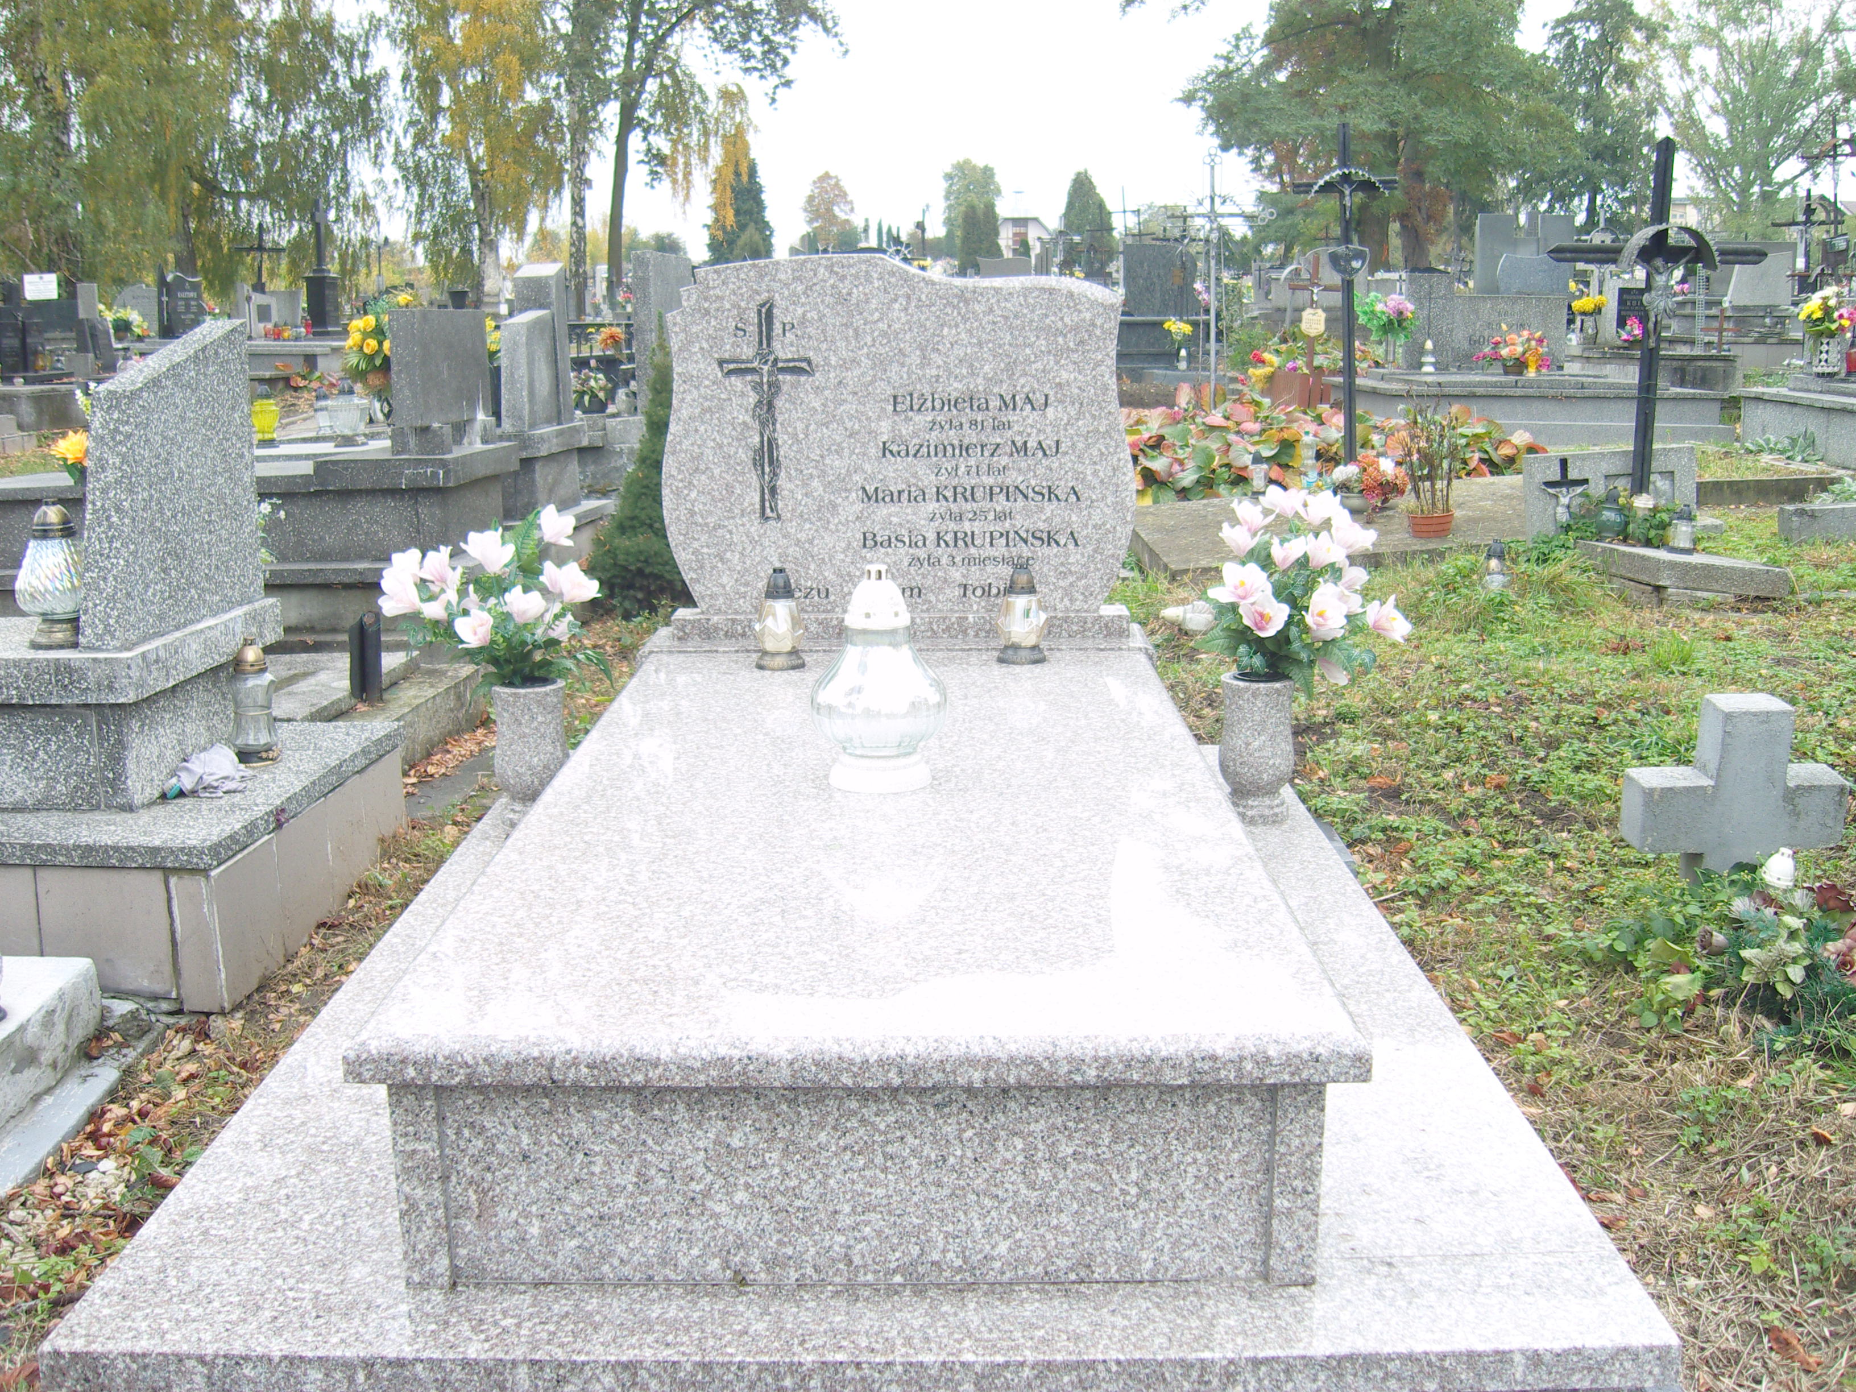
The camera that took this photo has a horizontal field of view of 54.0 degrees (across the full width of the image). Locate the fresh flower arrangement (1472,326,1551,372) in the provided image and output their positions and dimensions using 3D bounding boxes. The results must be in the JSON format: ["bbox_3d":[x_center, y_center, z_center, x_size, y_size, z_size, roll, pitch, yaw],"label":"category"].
[{"bbox_3d":[3.746,-2.224,11.700,0.510,0.300,0.360,0,13,0],"label":"fresh flower arrangement"}]

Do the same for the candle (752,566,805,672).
[{"bbox_3d":[-0.313,-0.165,3.800,0.110,0.206,0.110,0,13,0],"label":"candle"}]

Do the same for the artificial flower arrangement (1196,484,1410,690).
[{"bbox_3d":[0.787,-0.227,3.830,0.441,0.430,0.375,0,13,0],"label":"artificial flower arrangement"}]

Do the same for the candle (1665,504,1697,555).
[{"bbox_3d":[3.021,-0.670,7.300,0.113,0.193,0.113,0,13,0],"label":"candle"}]

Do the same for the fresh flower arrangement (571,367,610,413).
[{"bbox_3d":[-1.541,-1.401,8.350,0.200,0.210,0.190,0,13,0],"label":"fresh flower arrangement"}]

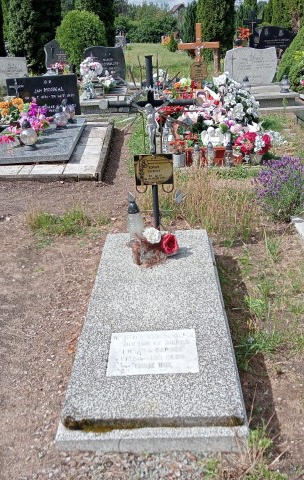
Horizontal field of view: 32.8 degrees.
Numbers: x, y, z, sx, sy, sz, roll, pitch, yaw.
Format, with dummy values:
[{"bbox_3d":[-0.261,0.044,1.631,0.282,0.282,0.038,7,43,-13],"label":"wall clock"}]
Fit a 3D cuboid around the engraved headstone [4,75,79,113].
[{"bbox_3d":[-1.577,-2.103,7.551,0.990,0.560,0.080,-5,23,-6],"label":"engraved headstone"}]

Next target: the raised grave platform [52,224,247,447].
[{"bbox_3d":[0.013,0.347,2.657,0.679,0.116,1.795,-2,24,2],"label":"raised grave platform"}]

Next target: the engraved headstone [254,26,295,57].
[{"bbox_3d":[2.976,-4.698,12.366,1.120,0.760,0.160,-2,23,2],"label":"engraved headstone"}]

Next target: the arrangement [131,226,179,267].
[{"bbox_3d":[0.010,0.033,3.132,0.290,0.160,0.220,-3,23,0],"label":"arrangement"}]

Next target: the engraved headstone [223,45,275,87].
[{"bbox_3d":[1.647,-2.901,8.597,0.884,0.604,0.093,-3,24,0],"label":"engraved headstone"}]

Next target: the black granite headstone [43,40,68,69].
[{"bbox_3d":[-2.348,-4.479,12.469,0.600,0.740,0.140,-4,23,-3],"label":"black granite headstone"}]

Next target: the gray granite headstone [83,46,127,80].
[{"bbox_3d":[-0.862,-3.239,9.549,0.781,0.623,0.093,-3,24,0],"label":"gray granite headstone"}]

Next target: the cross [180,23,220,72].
[{"bbox_3d":[0.676,-2.319,7.291,0.580,1.370,0.080,-2,23,2],"label":"cross"}]

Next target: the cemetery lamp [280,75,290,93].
[{"bbox_3d":[2.124,-2.494,8.217,0.140,0.265,0.140,-3,24,0],"label":"cemetery lamp"}]

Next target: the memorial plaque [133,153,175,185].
[{"bbox_3d":[0.020,-0.482,3.656,0.275,0.215,0.020,-2,23,1],"label":"memorial plaque"}]

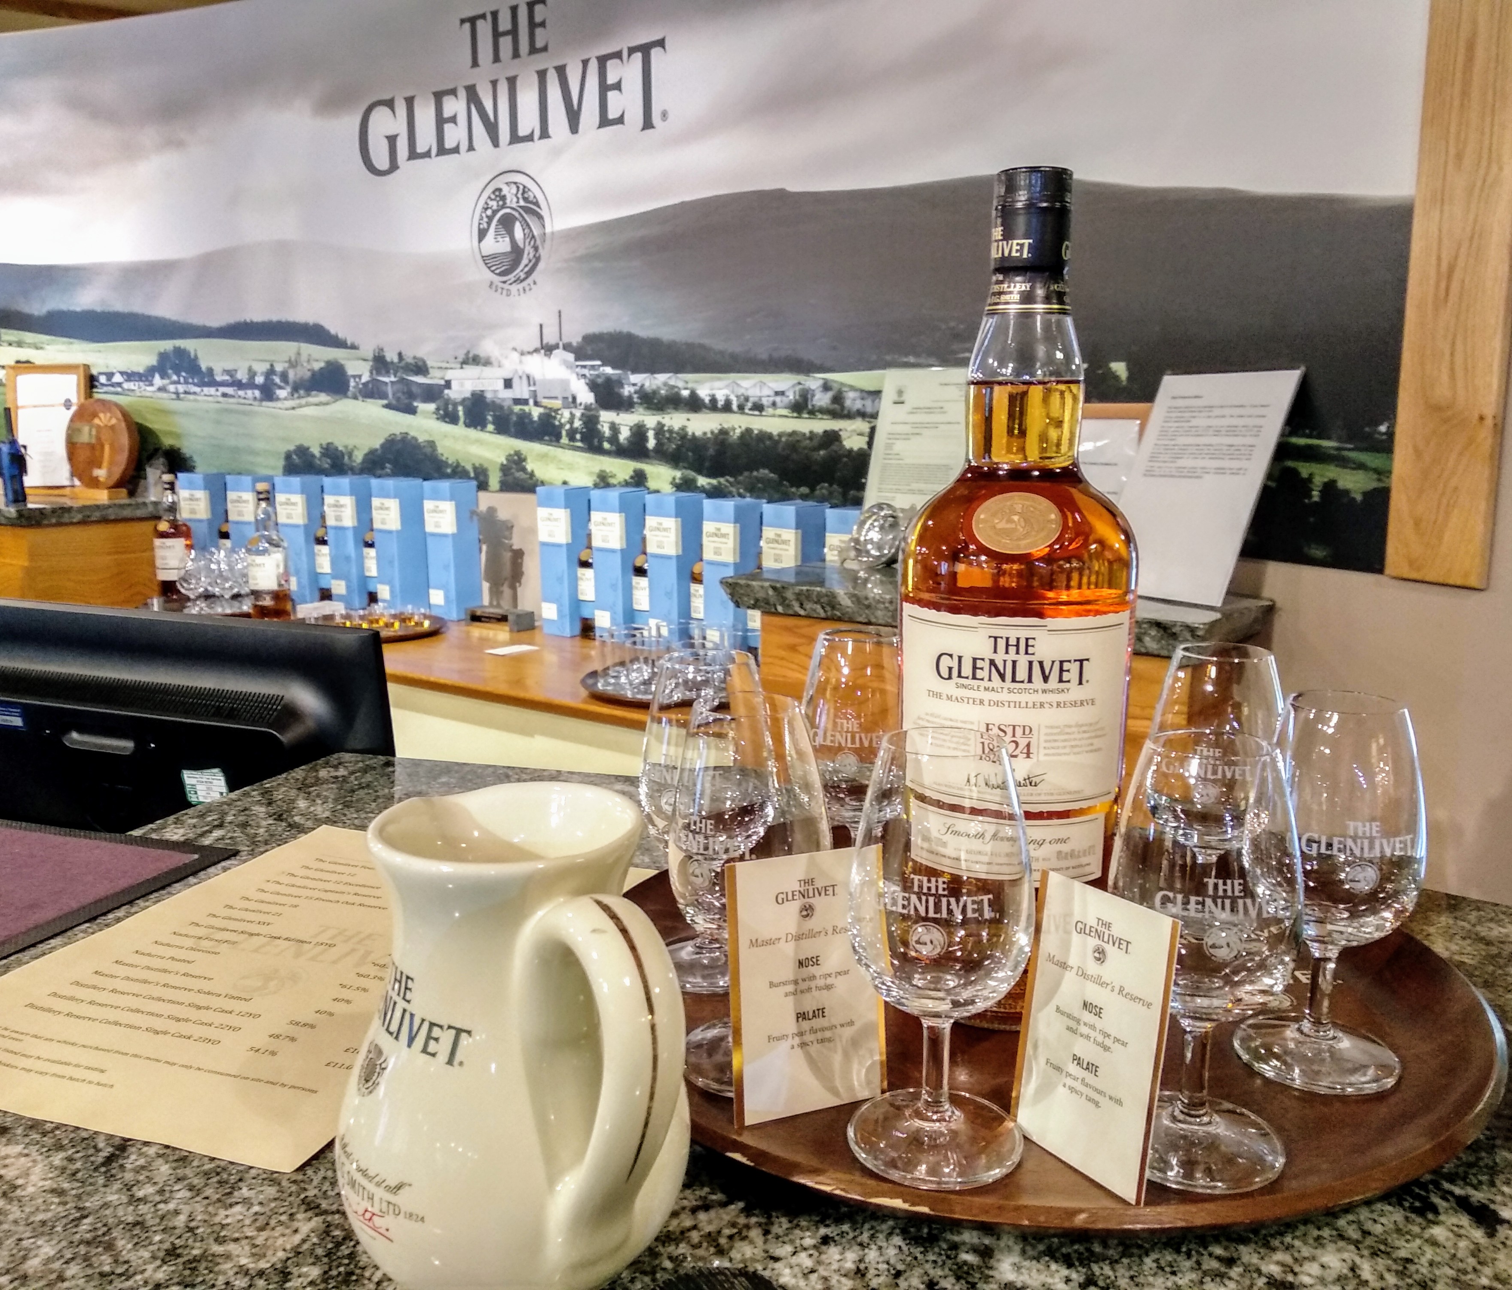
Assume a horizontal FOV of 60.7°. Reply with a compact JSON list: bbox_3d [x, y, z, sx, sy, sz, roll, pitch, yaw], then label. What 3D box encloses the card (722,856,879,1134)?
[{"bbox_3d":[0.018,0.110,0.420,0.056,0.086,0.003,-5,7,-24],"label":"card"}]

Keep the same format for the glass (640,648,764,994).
[{"bbox_3d":[-0.019,0.069,0.525,0.056,0.129,0.056,0,11,0],"label":"glass"}]

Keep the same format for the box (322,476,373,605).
[{"bbox_3d":[-0.960,-0.244,3.080,0.080,0.305,0.080,4,11,25],"label":"box"}]

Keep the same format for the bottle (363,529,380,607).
[{"bbox_3d":[-0.891,-0.235,3.058,0.077,0.275,0.077,4,12,23],"label":"bottle"}]

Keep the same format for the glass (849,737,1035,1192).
[{"bbox_3d":[0.057,0.092,0.398,0.056,0.129,0.056,3,11,16],"label":"glass"}]

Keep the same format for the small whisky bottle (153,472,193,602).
[{"bbox_3d":[-1.412,-0.255,3.127,0.082,0.298,0.082,0,11,4],"label":"small whisky bottle"}]

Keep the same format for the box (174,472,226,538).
[{"bbox_3d":[-1.422,-0.289,3.348,0.084,0.306,0.084,4,12,20],"label":"box"}]

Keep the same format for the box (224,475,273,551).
[{"bbox_3d":[-1.244,-0.271,3.211,0.081,0.297,0.081,4,11,21],"label":"box"}]

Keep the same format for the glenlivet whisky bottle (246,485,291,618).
[{"bbox_3d":[-1.064,-0.198,2.812,0.082,0.298,0.082,3,12,19],"label":"glenlivet whisky bottle"}]

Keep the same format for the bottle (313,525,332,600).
[{"bbox_3d":[-1.043,-0.246,3.164,0.079,0.286,0.079,4,12,24],"label":"bottle"}]

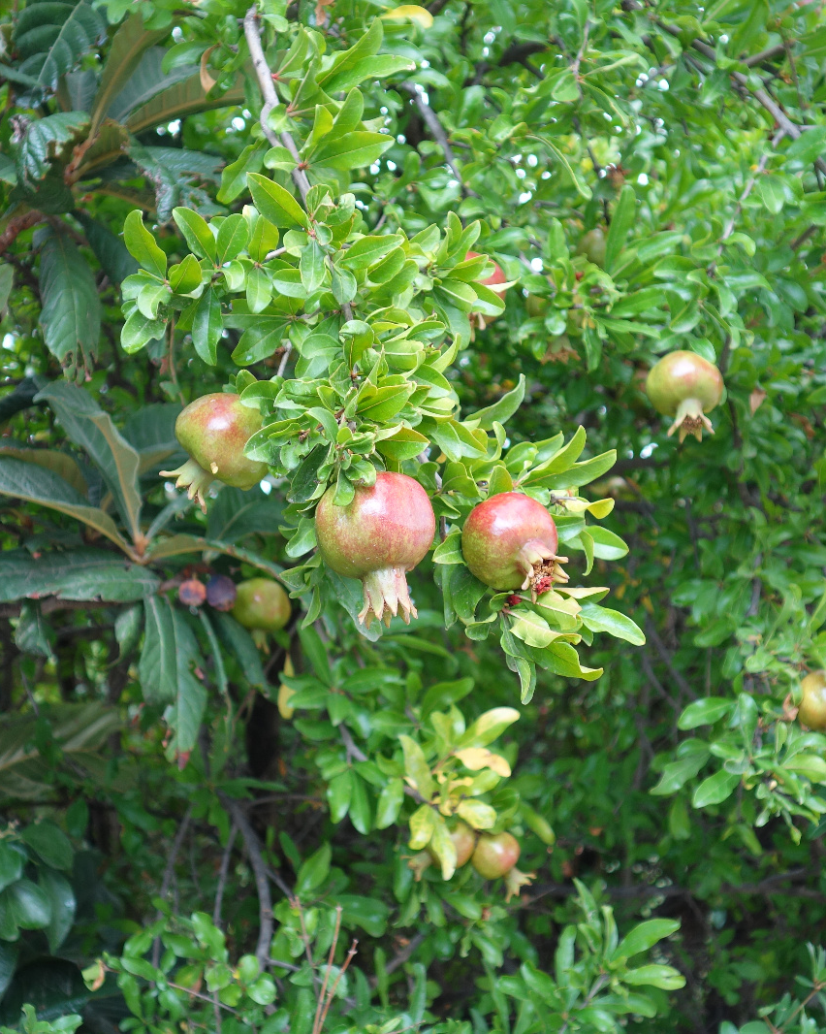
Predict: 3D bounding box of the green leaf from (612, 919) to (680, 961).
[{"bbox_3d":[0.185,0.334,1.500,0.062,0.022,0.012,-27,-25,6],"label":"green leaf"}]

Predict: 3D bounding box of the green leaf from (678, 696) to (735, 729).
[{"bbox_3d":[0.278,0.186,1.800,0.062,0.010,0.026,-14,49,-21],"label":"green leaf"}]

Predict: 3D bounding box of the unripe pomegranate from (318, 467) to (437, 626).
[{"bbox_3d":[-0.025,0.021,1.270,0.080,0.101,0.080,0,0,0],"label":"unripe pomegranate"}]

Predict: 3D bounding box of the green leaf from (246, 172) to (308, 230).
[{"bbox_3d":[-0.093,-0.217,1.300,0.026,0.058,0.009,-49,0,-32],"label":"green leaf"}]

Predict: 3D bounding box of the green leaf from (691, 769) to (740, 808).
[{"bbox_3d":[0.279,0.251,1.750,0.055,0.009,0.025,-37,51,-17],"label":"green leaf"}]

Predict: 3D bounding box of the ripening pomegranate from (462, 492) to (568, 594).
[{"bbox_3d":[0.070,0.020,1.290,0.068,0.068,0.081,-33,44,-23],"label":"ripening pomegranate"}]

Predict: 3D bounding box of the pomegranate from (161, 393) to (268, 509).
[{"bbox_3d":[-0.136,-0.047,1.320,0.069,0.083,0.069,36,-21,0],"label":"pomegranate"}]

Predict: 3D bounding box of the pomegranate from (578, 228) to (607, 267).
[{"bbox_3d":[0.183,-0.270,1.900,0.034,0.042,0.034,0,0,0],"label":"pomegranate"}]

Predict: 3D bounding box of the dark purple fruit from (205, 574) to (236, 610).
[{"bbox_3d":[-0.157,0.062,1.550,0.025,0.029,0.025,0,-3,0],"label":"dark purple fruit"}]

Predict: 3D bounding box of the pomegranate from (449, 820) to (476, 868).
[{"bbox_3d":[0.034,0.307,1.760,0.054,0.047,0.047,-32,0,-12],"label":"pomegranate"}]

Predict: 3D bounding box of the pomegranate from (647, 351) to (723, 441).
[{"bbox_3d":[0.247,-0.110,1.720,0.070,0.081,0.070,0,0,0],"label":"pomegranate"}]

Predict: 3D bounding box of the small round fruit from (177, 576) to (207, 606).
[{"bbox_3d":[-0.175,0.059,1.500,0.023,0.024,0.023,0,0,0],"label":"small round fruit"}]

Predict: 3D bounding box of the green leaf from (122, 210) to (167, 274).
[{"bbox_3d":[-0.183,-0.187,1.290,0.021,0.050,0.008,-22,-9,-24],"label":"green leaf"}]

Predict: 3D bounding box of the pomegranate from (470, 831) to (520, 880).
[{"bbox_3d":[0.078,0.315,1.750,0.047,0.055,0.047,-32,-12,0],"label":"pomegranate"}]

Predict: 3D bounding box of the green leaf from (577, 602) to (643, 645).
[{"bbox_3d":[0.131,0.070,1.250,0.051,0.020,0.011,24,-28,11],"label":"green leaf"}]

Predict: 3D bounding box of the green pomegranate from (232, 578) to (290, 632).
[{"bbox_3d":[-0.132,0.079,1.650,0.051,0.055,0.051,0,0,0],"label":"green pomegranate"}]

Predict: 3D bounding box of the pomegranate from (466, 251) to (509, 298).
[{"bbox_3d":[0.050,-0.186,1.550,0.058,0.066,0.058,0,0,0],"label":"pomegranate"}]

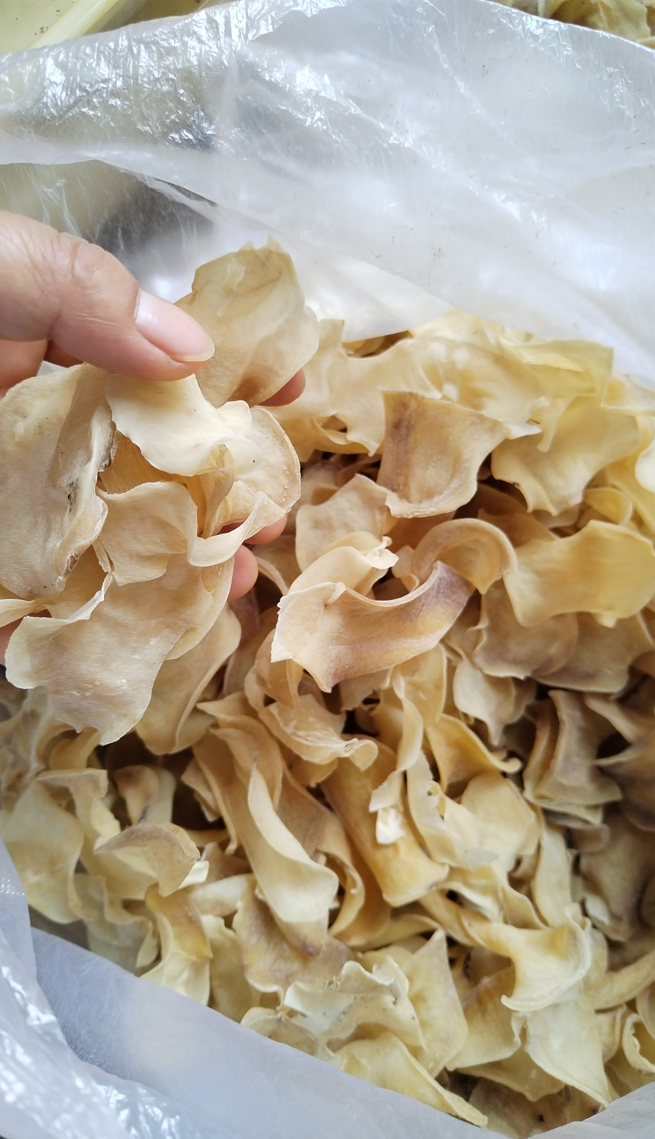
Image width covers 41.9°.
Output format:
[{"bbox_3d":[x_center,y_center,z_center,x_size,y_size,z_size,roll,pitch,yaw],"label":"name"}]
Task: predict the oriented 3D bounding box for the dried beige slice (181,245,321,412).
[{"bbox_3d":[-0.019,-0.056,0.198,0.032,0.014,0.040,5,98,-7],"label":"dried beige slice"}]

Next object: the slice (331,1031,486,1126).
[{"bbox_3d":[0.025,0.166,0.275,0.047,0.015,0.029,28,76,18],"label":"slice"}]

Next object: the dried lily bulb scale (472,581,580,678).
[{"bbox_3d":[0.065,0.018,0.280,0.036,0.014,0.038,6,79,10],"label":"dried lily bulb scale"}]

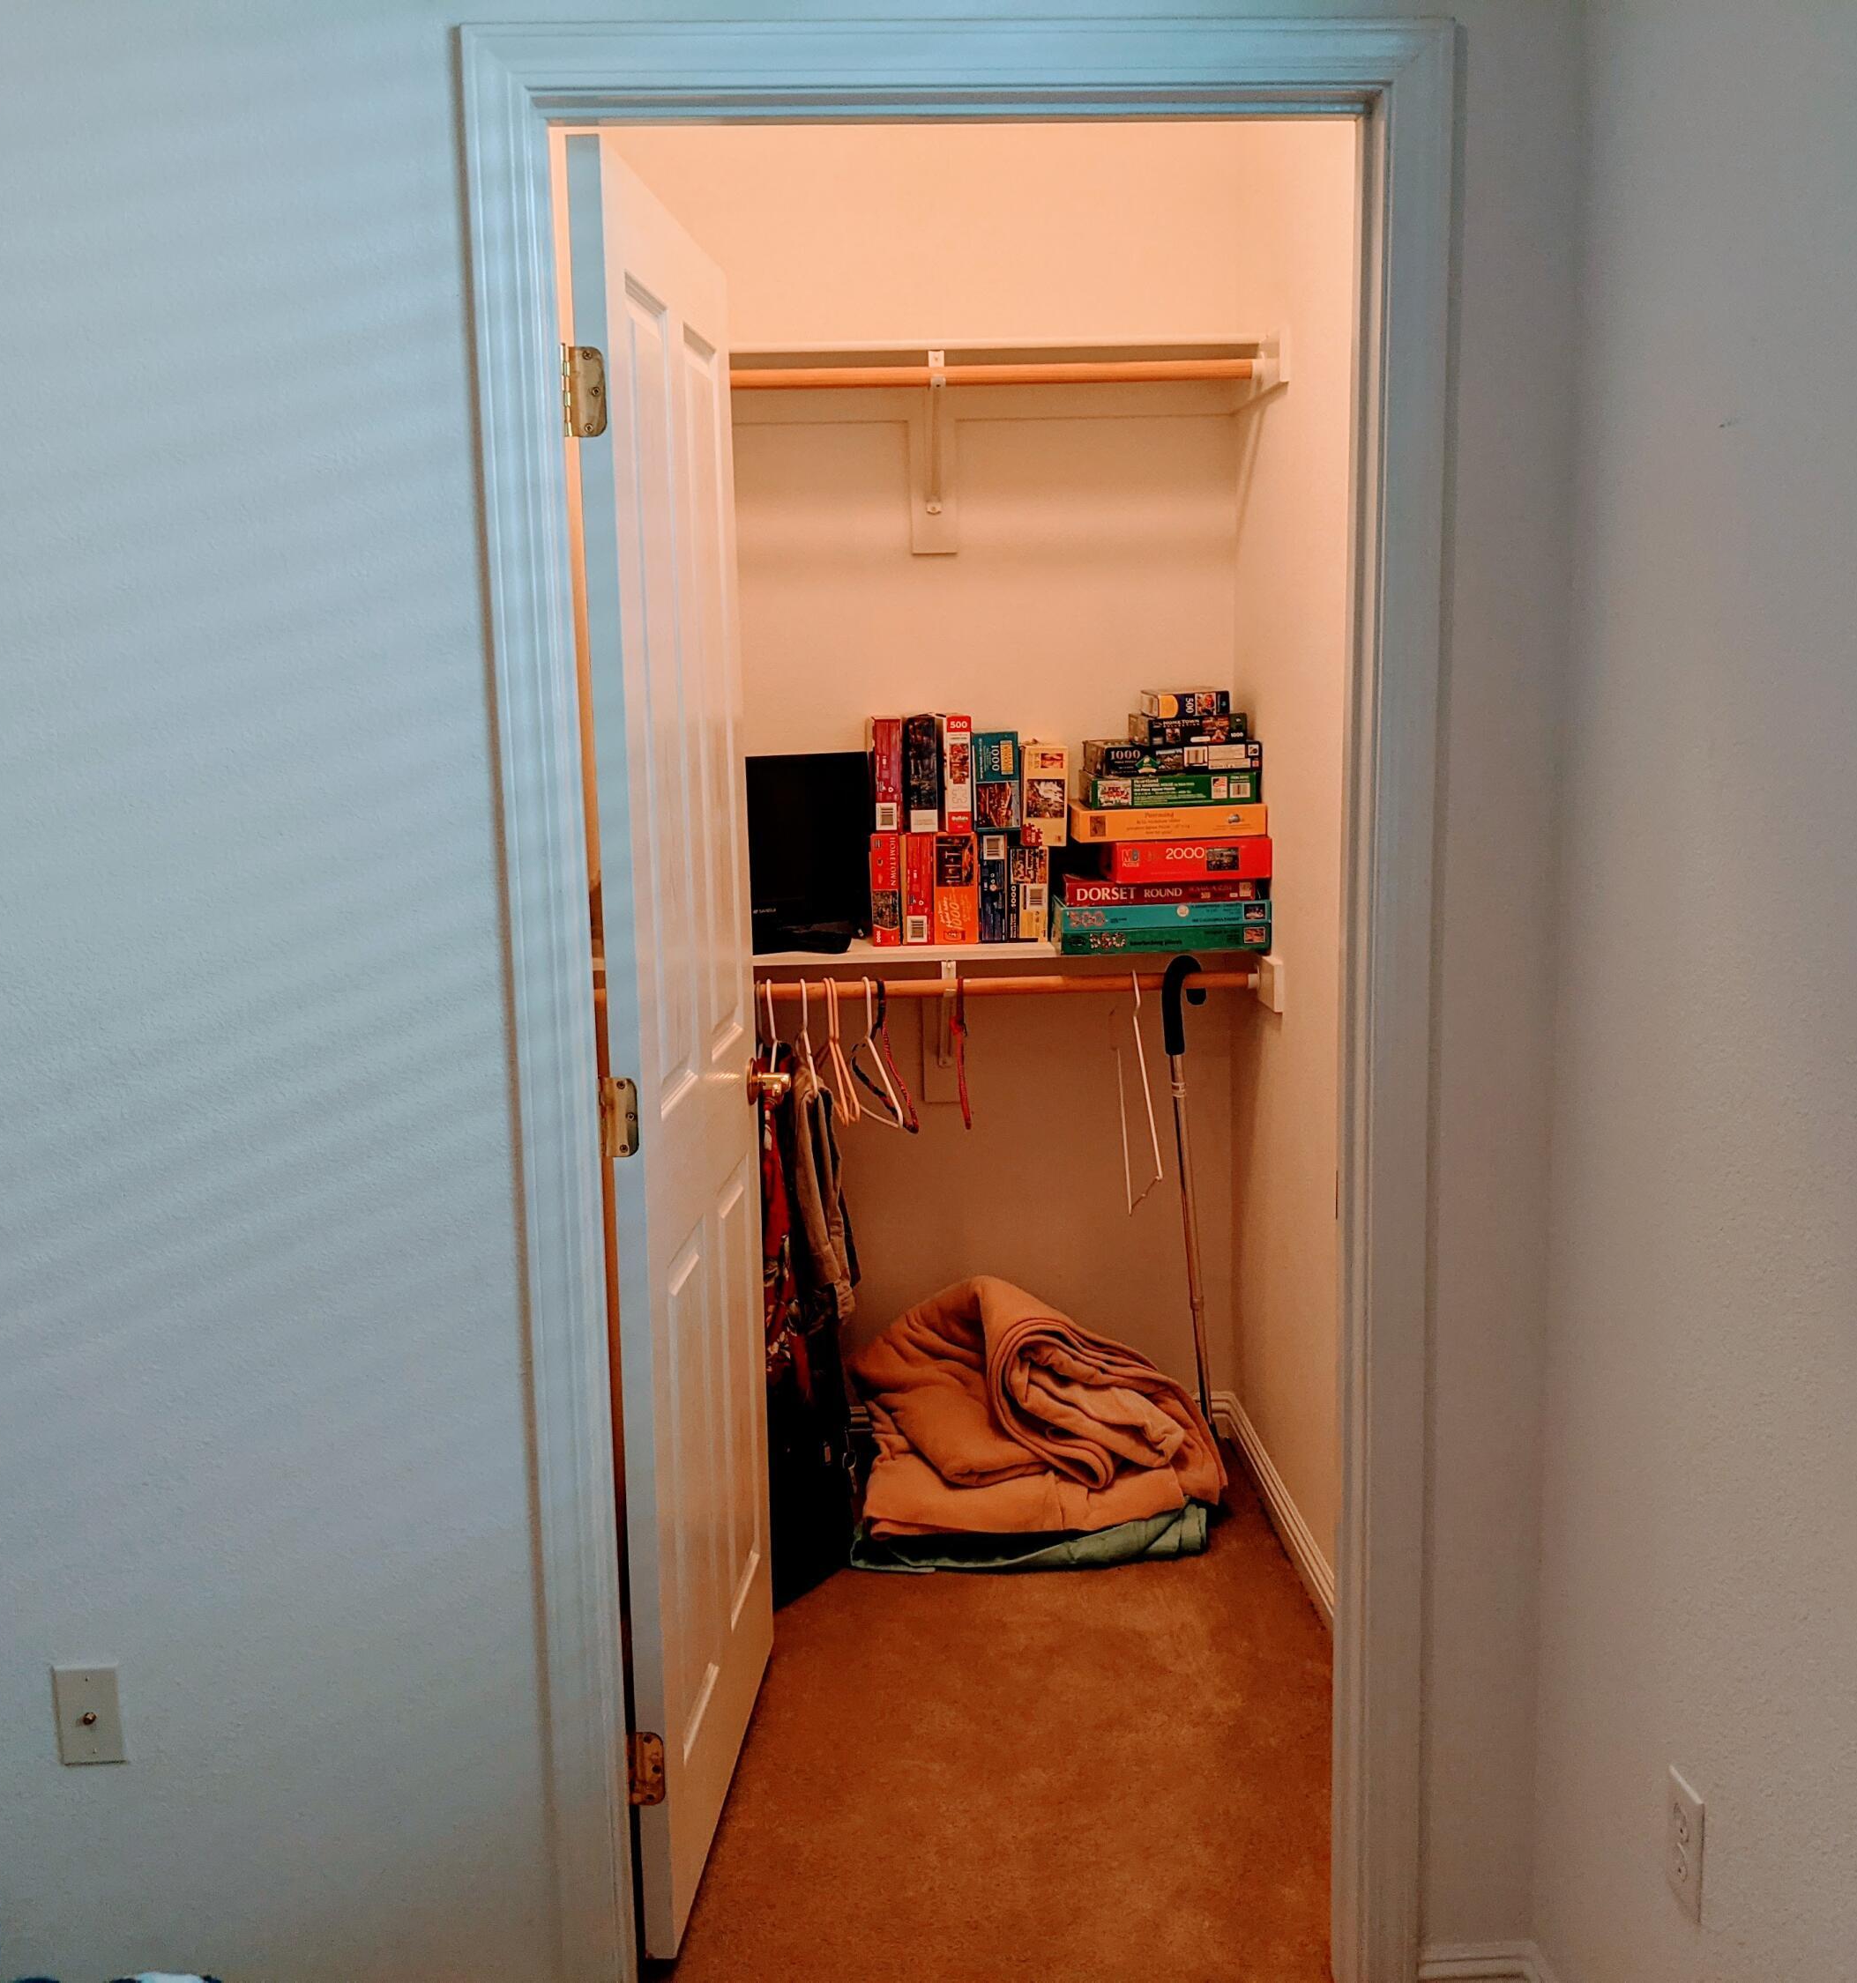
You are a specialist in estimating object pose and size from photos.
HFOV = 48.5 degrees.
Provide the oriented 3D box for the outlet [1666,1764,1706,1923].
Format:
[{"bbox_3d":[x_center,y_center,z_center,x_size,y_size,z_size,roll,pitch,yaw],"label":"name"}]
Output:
[{"bbox_3d":[0.681,0.769,1.859,0.008,0.115,0.070,-1,9,-2],"label":"outlet"}]

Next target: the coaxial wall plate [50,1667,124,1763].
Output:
[{"bbox_3d":[-0.898,0.775,2.210,0.070,0.115,0.013,-1,9,-2],"label":"coaxial wall plate"}]

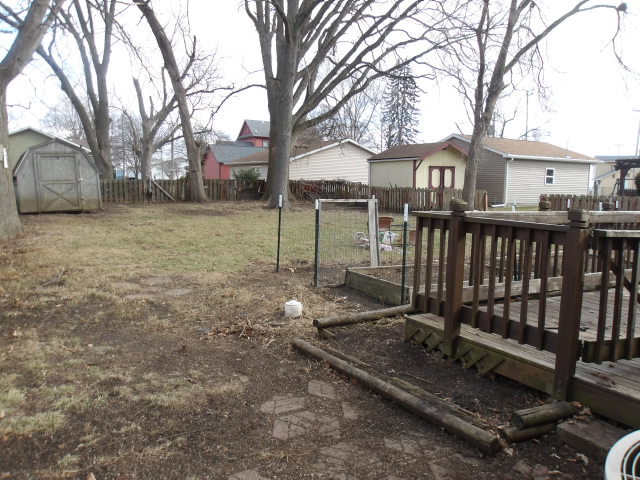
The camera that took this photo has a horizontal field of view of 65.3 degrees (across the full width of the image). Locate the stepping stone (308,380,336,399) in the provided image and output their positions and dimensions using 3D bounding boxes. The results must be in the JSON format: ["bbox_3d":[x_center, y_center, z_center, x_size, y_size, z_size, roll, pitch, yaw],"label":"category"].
[{"bbox_3d":[0.017,1.054,3.464,0.180,0.050,0.185,3,8,14],"label":"stepping stone"}]

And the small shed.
[{"bbox_3d":[-9.633,-2.411,18.277,2.650,2.530,2.900,-3,9,-30],"label":"small shed"}]

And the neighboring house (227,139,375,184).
[{"bbox_3d":[-0.487,-5.436,38.686,10.960,4.253,8.165,-4,9,-37],"label":"neighboring house"}]

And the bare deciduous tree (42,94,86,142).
[{"bbox_3d":[-24.439,-9.607,48.562,4.620,8.650,4.620,1,7,0],"label":"bare deciduous tree"}]

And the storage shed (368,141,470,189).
[{"bbox_3d":[5.638,-3.660,28.601,3.600,3.341,5.820,-1,8,-21],"label":"storage shed"}]

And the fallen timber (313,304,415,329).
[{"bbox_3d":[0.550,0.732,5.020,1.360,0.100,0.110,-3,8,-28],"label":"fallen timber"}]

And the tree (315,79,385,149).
[{"bbox_3d":[2.759,-10.140,48.682,6.540,10.480,6.540,1,7,0],"label":"tree"}]

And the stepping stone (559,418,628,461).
[{"bbox_3d":[1.785,1.262,3.127,0.370,0.100,0.410,-3,8,-32],"label":"stepping stone"}]

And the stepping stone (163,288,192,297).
[{"bbox_3d":[-1.771,0.667,6.205,0.330,0.050,0.320,1,7,0],"label":"stepping stone"}]

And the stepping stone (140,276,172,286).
[{"bbox_3d":[-2.493,0.634,7.564,0.470,0.050,0.500,-1,7,-18],"label":"stepping stone"}]

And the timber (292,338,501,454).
[{"bbox_3d":[0.405,1.133,3.948,0.115,0.090,2.218,-4,9,-35],"label":"timber"}]

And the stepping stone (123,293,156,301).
[{"bbox_3d":[-2.157,0.693,5.968,0.350,0.050,0.300,1,7,0],"label":"stepping stone"}]

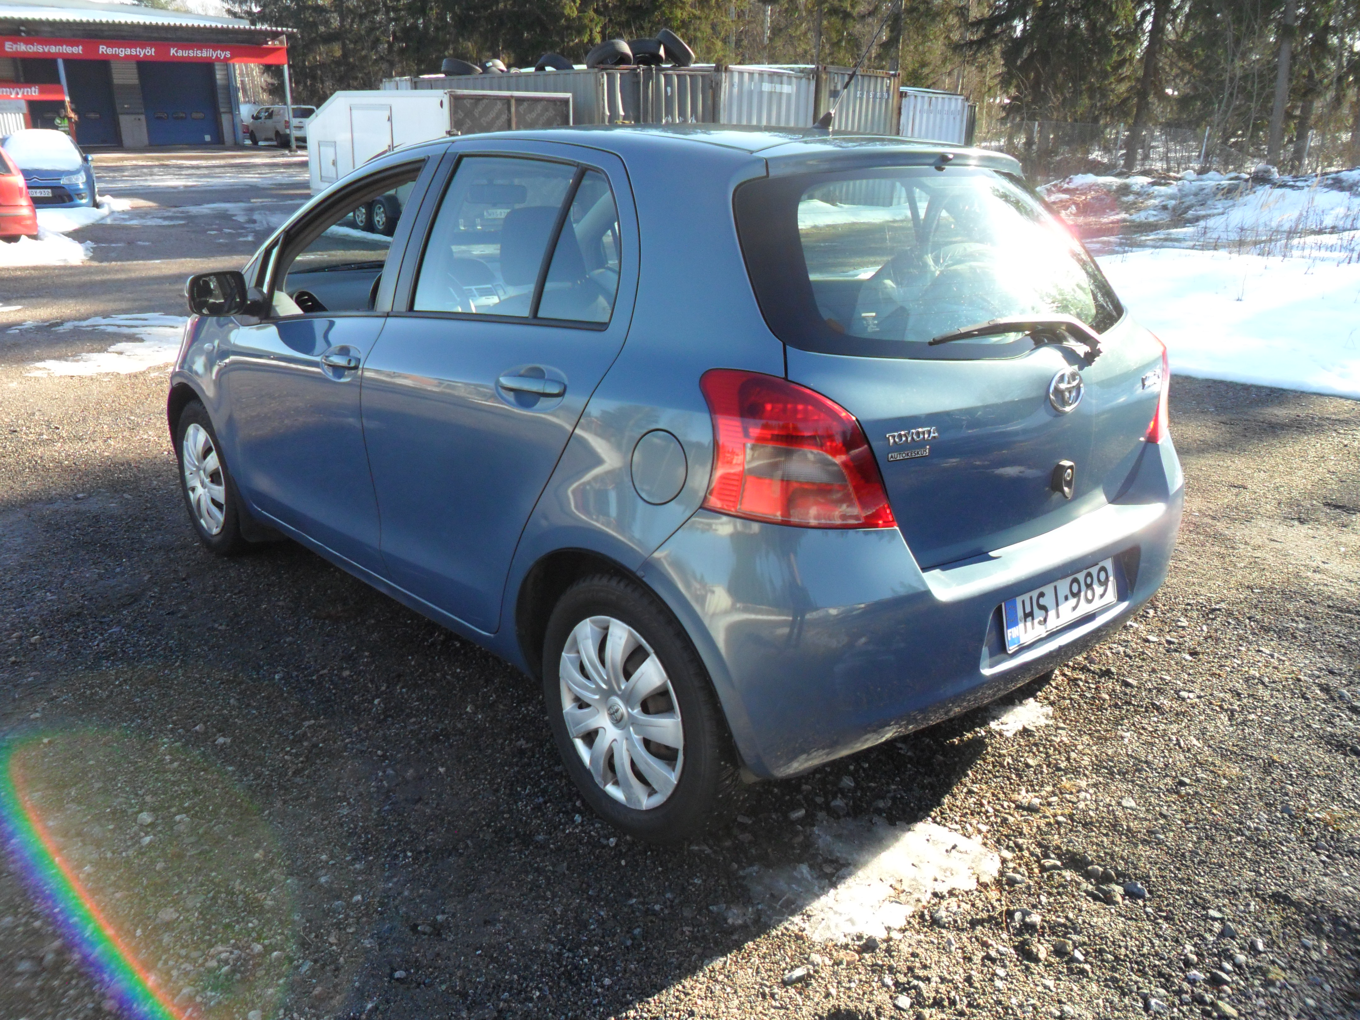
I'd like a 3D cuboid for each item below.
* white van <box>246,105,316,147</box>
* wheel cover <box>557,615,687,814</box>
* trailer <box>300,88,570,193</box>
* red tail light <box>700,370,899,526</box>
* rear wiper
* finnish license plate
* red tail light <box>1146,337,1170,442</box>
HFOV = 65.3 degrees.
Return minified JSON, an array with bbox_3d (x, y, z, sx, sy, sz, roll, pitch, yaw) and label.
[{"bbox_3d":[-20.060,-19.349,53.407,1.900,1.950,4.850,-18,27,-41],"label":"white van"},{"bbox_3d":[-0.117,0.408,2.156,0.060,0.402,0.402,-13,21,-39],"label":"wheel cover"},{"bbox_3d":[-3.973,-5.534,16.879,2.233,2.042,4.700,-17,27,-40],"label":"trailer"},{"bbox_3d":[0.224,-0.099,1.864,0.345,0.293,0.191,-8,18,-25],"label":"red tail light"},{"bbox_3d":[0.678,-0.322,2.072,0.510,0.112,0.080,-10,19,-32],"label":"rear wiper"},{"bbox_3d":[0.811,0.196,2.241,0.442,0.113,0.015,-13,12,-39],"label":"finnish license plate"},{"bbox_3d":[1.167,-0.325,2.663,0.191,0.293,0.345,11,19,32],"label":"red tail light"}]

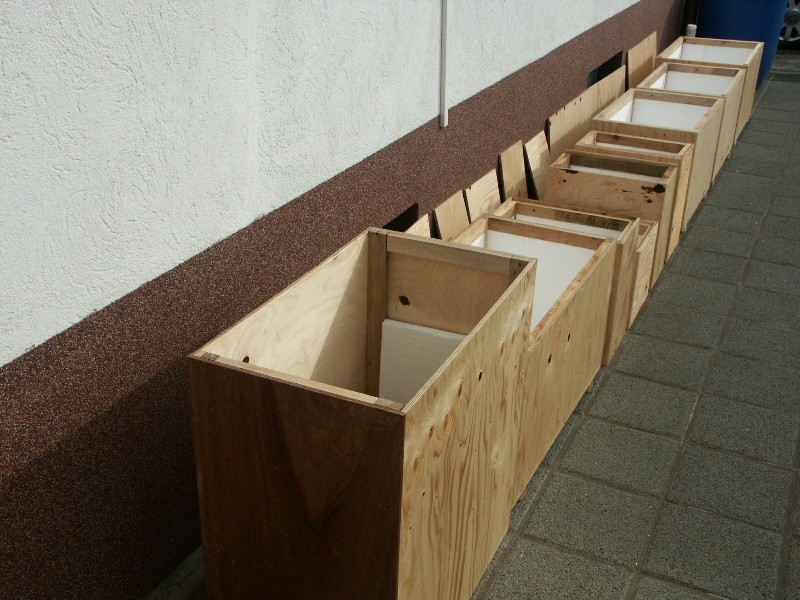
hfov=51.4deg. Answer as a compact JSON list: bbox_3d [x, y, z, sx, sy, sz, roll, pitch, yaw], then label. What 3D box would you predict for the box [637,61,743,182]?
[{"bbox_3d":[1.643,-1.024,4.731,0.460,0.470,0.740,13,31,25],"label":"box"}]

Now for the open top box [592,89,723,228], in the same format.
[{"bbox_3d":[1.328,-0.747,4.320,0.494,0.495,0.731,13,30,25],"label":"open top box"}]

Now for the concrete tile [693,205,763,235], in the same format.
[{"bbox_3d":[1.601,-0.376,4.045,0.302,0.040,0.286,13,31,25],"label":"concrete tile"}]

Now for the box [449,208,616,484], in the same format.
[{"bbox_3d":[0.308,0.155,2.604,0.468,0.501,0.869,13,30,25],"label":"box"}]

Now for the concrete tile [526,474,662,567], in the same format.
[{"bbox_3d":[0.517,0.594,2.232,0.302,0.040,0.286,13,31,25],"label":"concrete tile"}]

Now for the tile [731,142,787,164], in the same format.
[{"bbox_3d":[2.215,-0.890,5.149,0.299,0.045,0.294,13,30,25],"label":"tile"}]

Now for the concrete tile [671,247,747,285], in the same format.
[{"bbox_3d":[1.330,-0.133,3.592,0.302,0.040,0.286,13,31,25],"label":"concrete tile"}]

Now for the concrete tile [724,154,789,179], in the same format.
[{"bbox_3d":[2.008,-0.739,4.724,0.302,0.040,0.286,13,31,25],"label":"concrete tile"}]

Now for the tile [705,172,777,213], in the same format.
[{"bbox_3d":[1.864,-0.576,4.555,0.299,0.045,0.597,13,30,25],"label":"tile"}]

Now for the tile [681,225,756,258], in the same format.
[{"bbox_3d":[1.514,-0.263,3.961,0.299,0.045,0.294,13,30,25],"label":"tile"}]

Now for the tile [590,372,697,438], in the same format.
[{"bbox_3d":[0.788,0.352,2.685,0.302,0.040,0.286,13,31,25],"label":"tile"}]

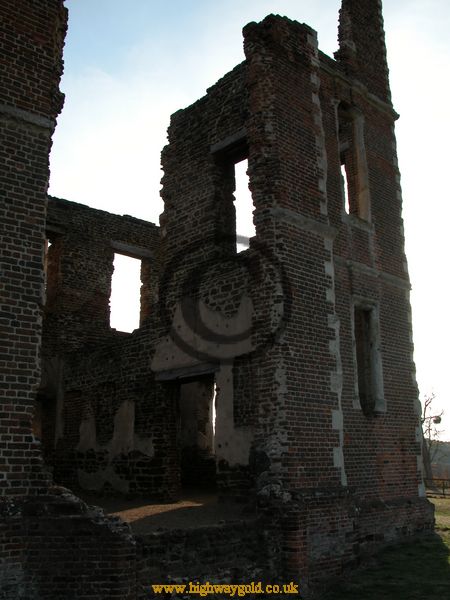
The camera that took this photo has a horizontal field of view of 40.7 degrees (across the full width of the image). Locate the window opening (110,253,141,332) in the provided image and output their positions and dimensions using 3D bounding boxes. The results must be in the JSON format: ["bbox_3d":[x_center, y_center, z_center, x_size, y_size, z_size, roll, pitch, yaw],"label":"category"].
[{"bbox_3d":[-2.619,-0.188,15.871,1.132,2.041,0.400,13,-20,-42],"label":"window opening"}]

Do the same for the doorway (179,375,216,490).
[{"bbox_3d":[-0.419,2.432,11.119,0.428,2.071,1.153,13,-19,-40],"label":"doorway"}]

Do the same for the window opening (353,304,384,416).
[{"bbox_3d":[2.514,1.112,11.315,0.806,1.989,0.380,13,-20,-42],"label":"window opening"}]

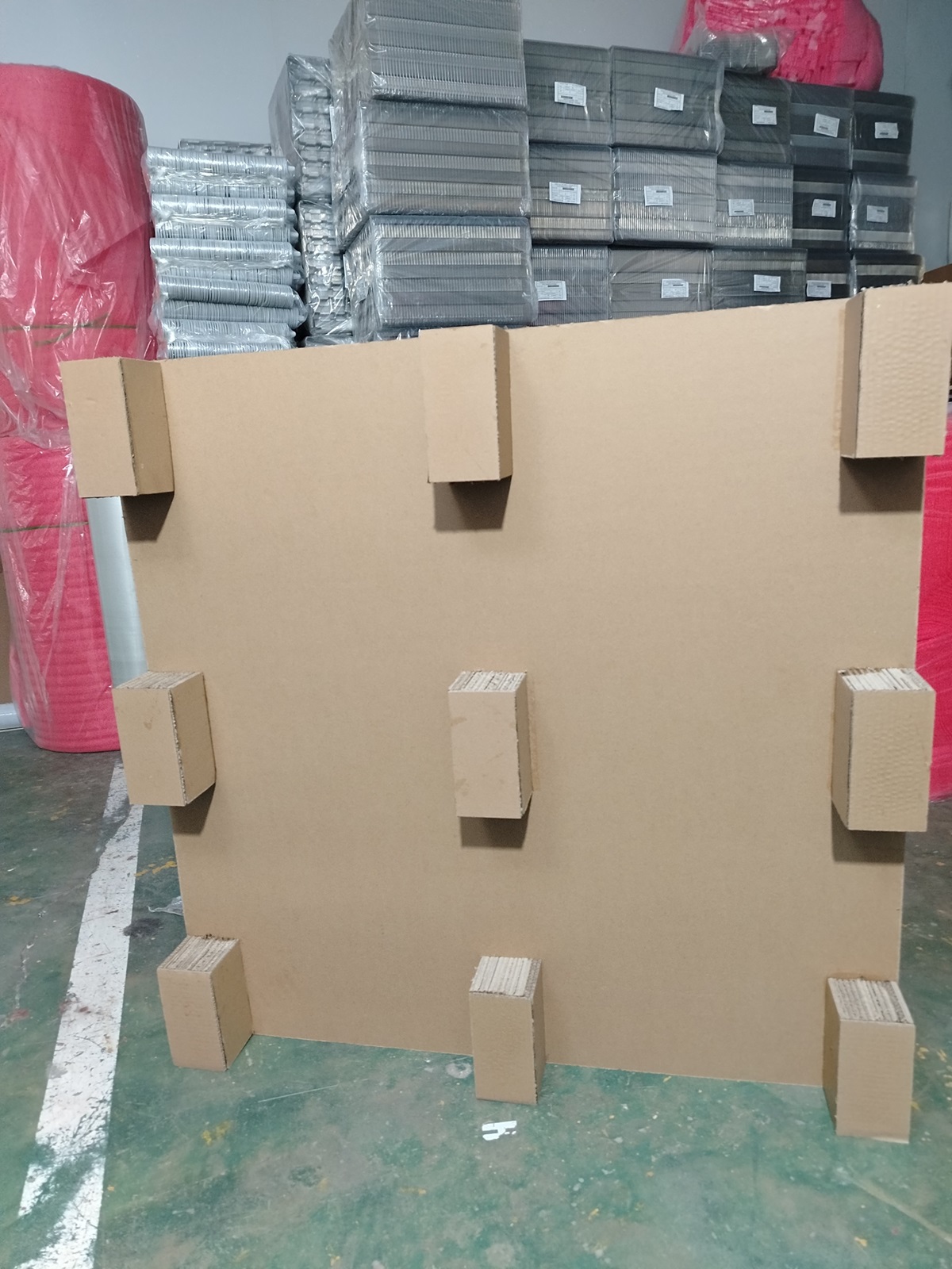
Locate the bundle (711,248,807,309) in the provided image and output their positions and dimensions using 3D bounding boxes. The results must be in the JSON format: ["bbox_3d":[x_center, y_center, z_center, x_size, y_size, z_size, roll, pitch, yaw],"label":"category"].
[{"bbox_3d":[0.890,-1.187,3.117,0.382,0.265,0.360,-8,14,-19],"label":"bundle"}]

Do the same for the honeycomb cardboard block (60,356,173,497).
[{"bbox_3d":[-0.523,-0.301,1.294,0.096,0.189,0.097,1,13,12],"label":"honeycomb cardboard block"}]

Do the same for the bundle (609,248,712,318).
[{"bbox_3d":[0.537,-1.134,2.995,0.381,0.265,0.360,-8,14,-19],"label":"bundle"}]

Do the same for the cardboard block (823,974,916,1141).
[{"bbox_3d":[0.568,0.616,1.278,0.096,0.189,0.097,-1,13,12],"label":"cardboard block"}]

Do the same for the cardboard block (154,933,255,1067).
[{"bbox_3d":[-0.459,0.630,1.505,0.096,0.189,0.097,-2,13,13],"label":"cardboard block"}]

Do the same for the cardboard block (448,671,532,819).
[{"bbox_3d":[0.024,0.161,1.287,0.096,0.189,0.097,-1,13,13],"label":"cardboard block"}]

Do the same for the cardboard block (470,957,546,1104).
[{"bbox_3d":[0.053,0.625,1.393,0.096,0.189,0.097,-1,13,12],"label":"cardboard block"}]

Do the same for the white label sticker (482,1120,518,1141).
[{"bbox_3d":[0.037,0.738,1.309,0.054,0.002,0.033,-5,13,-4],"label":"white label sticker"}]

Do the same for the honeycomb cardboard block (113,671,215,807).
[{"bbox_3d":[-0.491,0.164,1.400,0.096,0.189,0.097,0,13,12],"label":"honeycomb cardboard block"}]

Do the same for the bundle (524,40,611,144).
[{"bbox_3d":[0.197,-1.633,2.766,0.319,0.263,0.360,-8,14,-19],"label":"bundle"}]

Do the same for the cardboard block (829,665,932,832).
[{"bbox_3d":[0.541,0.153,1.172,0.096,0.189,0.097,-1,13,12],"label":"cardboard block"}]

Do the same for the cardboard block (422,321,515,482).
[{"bbox_3d":[-0.010,-0.306,1.181,0.096,0.189,0.097,0,13,12],"label":"cardboard block"}]

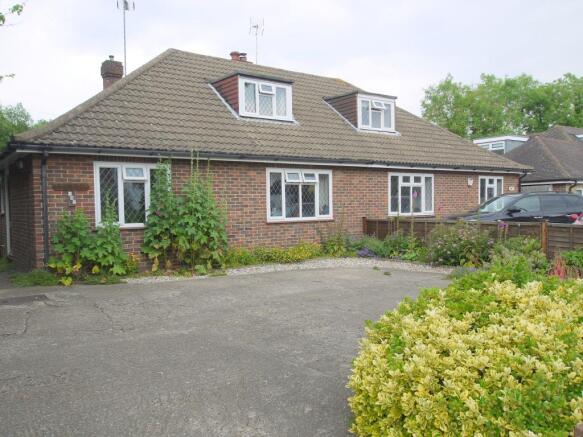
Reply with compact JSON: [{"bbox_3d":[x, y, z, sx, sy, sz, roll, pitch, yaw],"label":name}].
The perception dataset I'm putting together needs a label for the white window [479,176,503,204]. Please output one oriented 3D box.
[{"bbox_3d":[6.853,-0.814,16.160,1.485,1.250,0.100,-2,2,-35],"label":"white window"}]

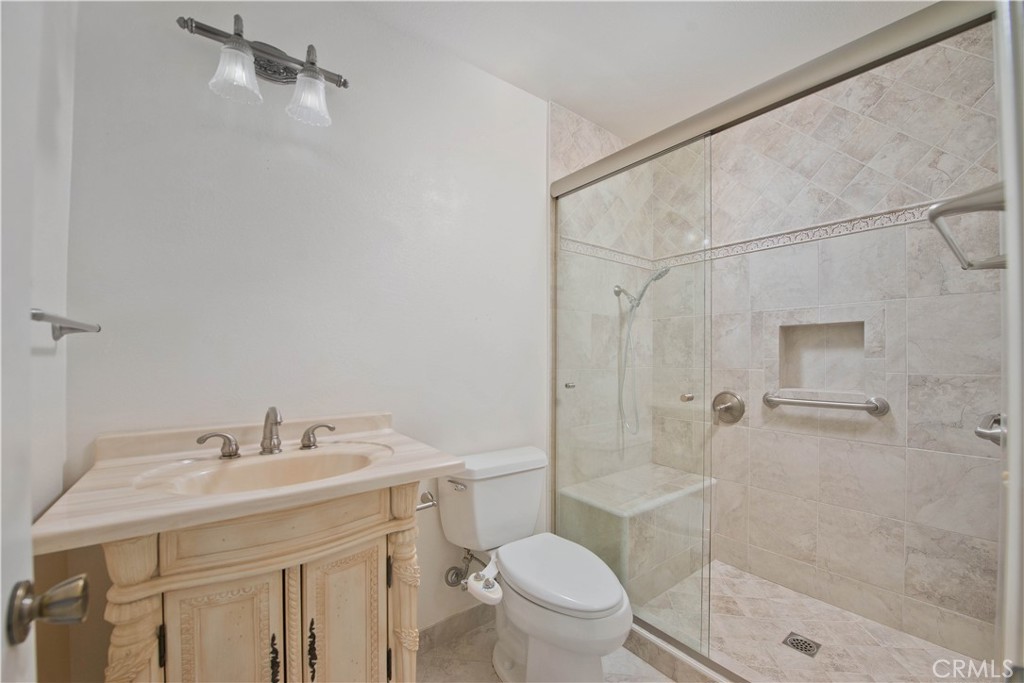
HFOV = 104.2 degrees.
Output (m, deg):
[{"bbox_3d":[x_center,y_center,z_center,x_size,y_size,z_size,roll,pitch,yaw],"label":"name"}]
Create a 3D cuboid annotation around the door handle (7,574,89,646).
[{"bbox_3d":[-0.511,0.289,0.443,0.057,0.067,0.067,1,-1,-41],"label":"door handle"}]

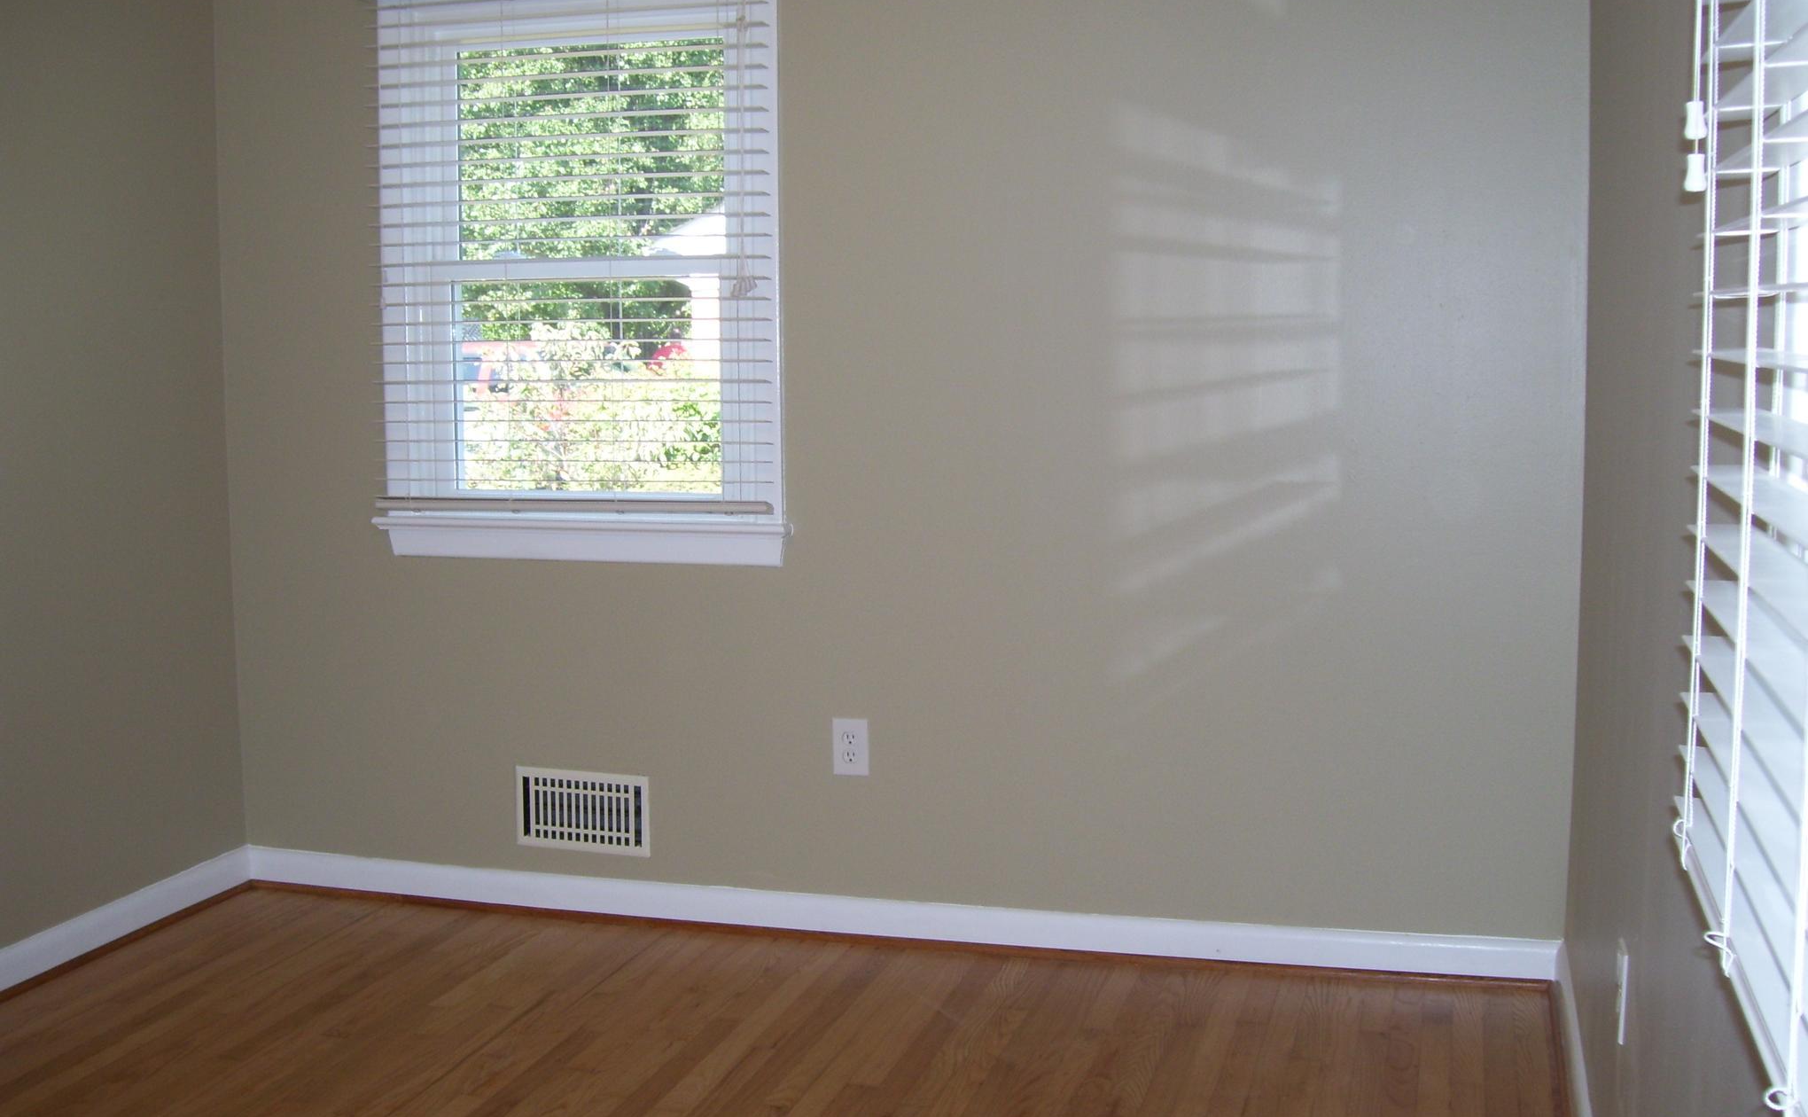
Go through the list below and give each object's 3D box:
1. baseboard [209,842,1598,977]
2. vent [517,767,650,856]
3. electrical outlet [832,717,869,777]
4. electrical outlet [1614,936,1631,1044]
[{"bbox_3d":[-0.136,0.751,4.044,2.932,0.087,0.017,1,6,16],"label":"baseboard"},{"bbox_3d":[-0.718,0.566,4.197,0.327,0.183,0.012,1,6,16],"label":"vent"},{"bbox_3d":[-0.113,0.402,4.003,0.079,0.125,0.009,1,6,16],"label":"electrical outlet"},{"bbox_3d":[0.924,0.557,2.420,0.009,0.125,0.078,1,6,16],"label":"electrical outlet"}]

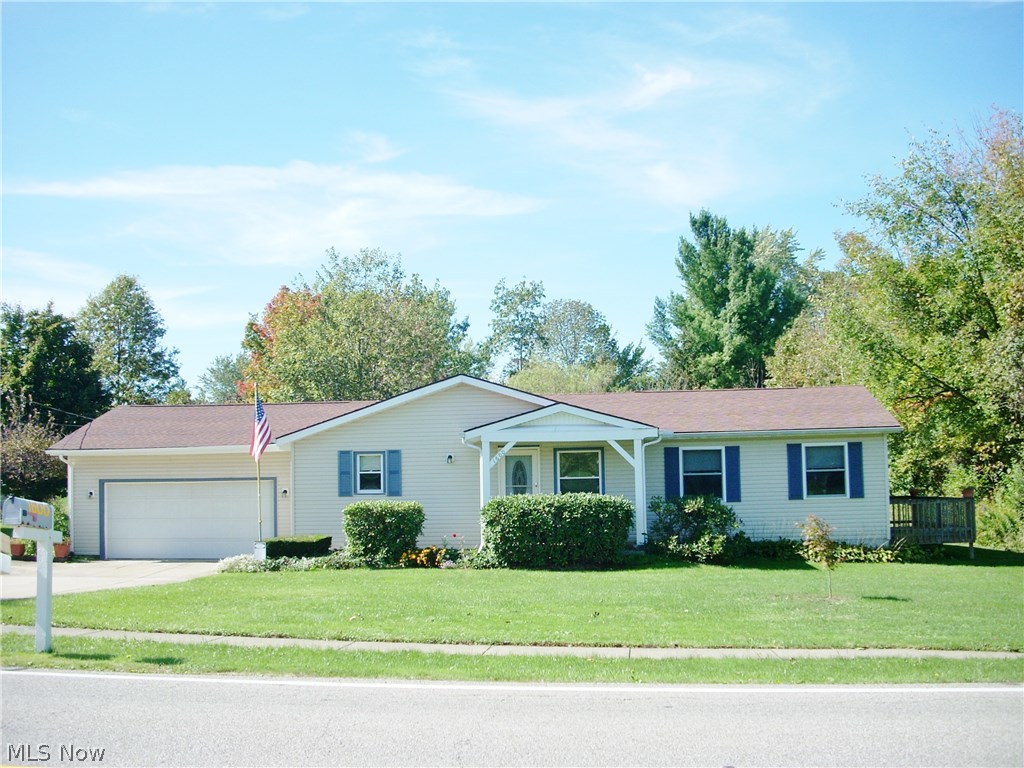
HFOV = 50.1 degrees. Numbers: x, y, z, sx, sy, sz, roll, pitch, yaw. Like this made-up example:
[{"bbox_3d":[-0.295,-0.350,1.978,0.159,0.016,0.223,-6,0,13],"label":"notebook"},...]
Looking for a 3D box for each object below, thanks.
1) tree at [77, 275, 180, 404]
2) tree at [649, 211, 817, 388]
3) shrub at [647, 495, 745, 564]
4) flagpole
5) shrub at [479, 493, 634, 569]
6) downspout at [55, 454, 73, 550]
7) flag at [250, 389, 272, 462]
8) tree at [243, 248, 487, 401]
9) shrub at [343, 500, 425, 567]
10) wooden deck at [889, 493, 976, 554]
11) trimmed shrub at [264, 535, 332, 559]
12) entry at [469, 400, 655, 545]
[{"bbox_3d":[-19.426,0.668,54.756,5.910,12.431,5.400,-2,-5,7],"label":"tree"},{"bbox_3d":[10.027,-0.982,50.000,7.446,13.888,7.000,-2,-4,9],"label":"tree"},{"bbox_3d":[4.326,3.430,25.800,2.250,1.620,1.700,-2,-4,9],"label":"shrub"},{"bbox_3d":[-5.948,1.925,25.700,0.060,3.876,0.060,-2,0,9],"label":"flagpole"},{"bbox_3d":[0.997,3.234,24.225,3.408,1.615,1.300,-2,-5,7],"label":"shrub"},{"bbox_3d":[-11.844,3.153,29.000,0.120,2.570,0.450,-2,-4,9],"label":"downspout"},{"bbox_3d":[-5.882,0.986,25.700,0.500,1.700,0.300,-2,-4,9],"label":"flag"},{"bbox_3d":[-6.694,0.012,49.263,11.268,12.372,10.000,-2,-5,7],"label":"tree"},{"bbox_3d":[-3.025,3.495,25.640,1.798,1.476,1.600,-2,-5,7],"label":"shrub"},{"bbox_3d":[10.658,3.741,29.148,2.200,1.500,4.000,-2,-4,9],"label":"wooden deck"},{"bbox_3d":[-5.104,4.004,26.225,1.351,0.635,1.150,-2,-5,7],"label":"trimmed shrub"},{"bbox_3d":[1.254,2.188,26.067,4.559,3.347,1.650,-2,-5,7],"label":"entry"}]

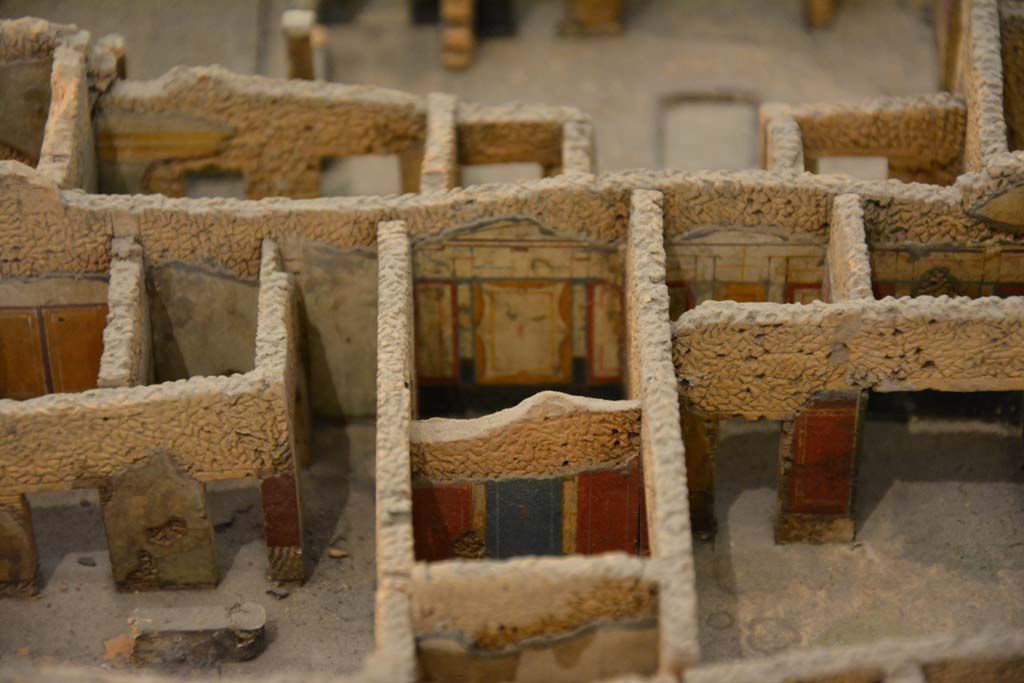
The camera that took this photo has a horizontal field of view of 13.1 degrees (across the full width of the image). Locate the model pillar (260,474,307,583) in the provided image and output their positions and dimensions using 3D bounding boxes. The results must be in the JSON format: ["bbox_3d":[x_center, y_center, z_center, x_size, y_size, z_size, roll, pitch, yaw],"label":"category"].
[{"bbox_3d":[-0.040,0.031,0.780,0.006,0.031,0.006,-4,52,-3],"label":"model pillar"}]

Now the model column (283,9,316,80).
[{"bbox_3d":[-0.040,-0.052,0.849,0.005,0.027,0.005,0,51,0],"label":"model column"}]

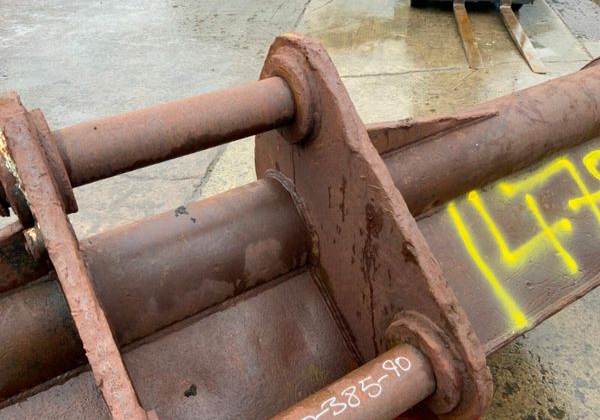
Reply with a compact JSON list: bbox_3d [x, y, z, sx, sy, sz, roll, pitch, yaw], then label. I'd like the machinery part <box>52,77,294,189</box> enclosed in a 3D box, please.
[{"bbox_3d":[-0.198,-0.140,0.860,0.400,0.090,0.090,-20,41,-22],"label":"machinery part"}]

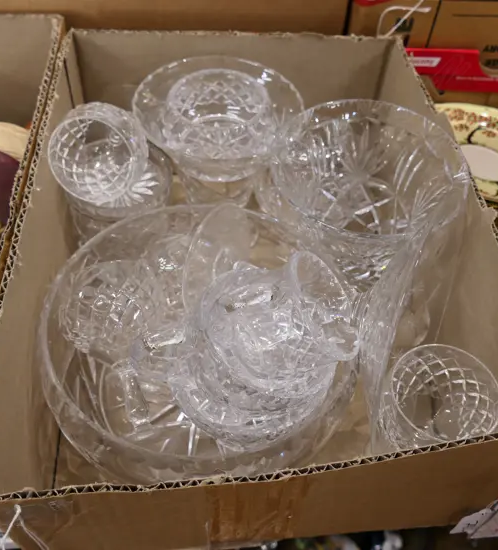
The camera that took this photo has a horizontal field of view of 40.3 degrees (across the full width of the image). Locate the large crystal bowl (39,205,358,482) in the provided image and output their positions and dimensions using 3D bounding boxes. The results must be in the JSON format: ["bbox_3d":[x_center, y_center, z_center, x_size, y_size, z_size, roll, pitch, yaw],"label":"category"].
[{"bbox_3d":[-0.035,0.065,0.521,0.219,0.122,0.219,0,51,-4],"label":"large crystal bowl"}]

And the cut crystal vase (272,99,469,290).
[{"bbox_3d":[0.088,-0.035,0.581,0.149,0.167,0.149,0,51,-4],"label":"cut crystal vase"}]

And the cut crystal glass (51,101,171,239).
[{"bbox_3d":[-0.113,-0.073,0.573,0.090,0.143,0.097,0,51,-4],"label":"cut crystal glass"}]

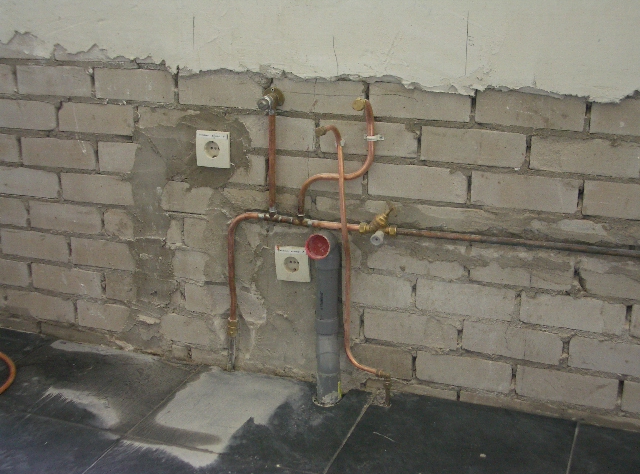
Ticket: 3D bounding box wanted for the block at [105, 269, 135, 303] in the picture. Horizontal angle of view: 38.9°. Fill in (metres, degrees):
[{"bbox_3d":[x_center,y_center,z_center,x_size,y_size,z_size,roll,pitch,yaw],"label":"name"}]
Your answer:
[{"bbox_3d":[-0.474,0.109,2.286,0.089,0.072,0.100,6,19,20],"label":"block"}]

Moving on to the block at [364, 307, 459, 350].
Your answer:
[{"bbox_3d":[0.221,0.190,2.049,0.210,0.069,0.100,6,19,19],"label":"block"}]

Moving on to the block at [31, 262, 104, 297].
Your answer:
[{"bbox_3d":[-0.627,0.096,2.347,0.210,0.069,0.100,6,19,19],"label":"block"}]

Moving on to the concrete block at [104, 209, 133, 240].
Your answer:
[{"bbox_3d":[-0.468,-0.048,2.234,0.080,0.067,0.100,6,19,20],"label":"concrete block"}]

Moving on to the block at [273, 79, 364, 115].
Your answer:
[{"bbox_3d":[0.012,-0.312,1.959,0.211,0.070,0.100,6,19,20],"label":"block"}]

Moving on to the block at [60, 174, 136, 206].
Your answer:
[{"bbox_3d":[-0.521,-0.131,2.233,0.210,0.069,0.100,6,19,19],"label":"block"}]

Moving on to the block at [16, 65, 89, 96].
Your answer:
[{"bbox_3d":[-0.610,-0.382,2.182,0.211,0.068,0.100,6,19,20],"label":"block"}]

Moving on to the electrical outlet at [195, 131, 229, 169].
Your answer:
[{"bbox_3d":[-0.234,-0.198,2.034,0.082,0.082,0.020,6,19,20],"label":"electrical outlet"}]

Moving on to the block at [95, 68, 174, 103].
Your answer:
[{"bbox_3d":[-0.407,-0.361,2.109,0.205,0.071,0.100,6,19,20],"label":"block"}]

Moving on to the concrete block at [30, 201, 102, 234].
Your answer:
[{"bbox_3d":[-0.615,-0.062,2.292,0.210,0.069,0.100,6,19,19],"label":"concrete block"}]

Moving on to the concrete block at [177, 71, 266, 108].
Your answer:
[{"bbox_3d":[-0.200,-0.337,2.035,0.208,0.074,0.100,6,19,20],"label":"concrete block"}]

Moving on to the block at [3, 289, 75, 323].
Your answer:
[{"bbox_3d":[-0.709,0.167,2.402,0.210,0.069,0.100,6,19,19],"label":"block"}]

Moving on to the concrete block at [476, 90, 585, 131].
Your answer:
[{"bbox_3d":[0.430,-0.265,1.822,0.210,0.069,0.100,6,19,19],"label":"concrete block"}]

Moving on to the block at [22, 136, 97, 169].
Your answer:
[{"bbox_3d":[-0.617,-0.222,2.241,0.210,0.069,0.100,6,19,19],"label":"block"}]

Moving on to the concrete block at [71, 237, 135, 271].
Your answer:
[{"bbox_3d":[-0.519,0.028,2.278,0.177,0.070,0.100,6,19,20],"label":"concrete block"}]

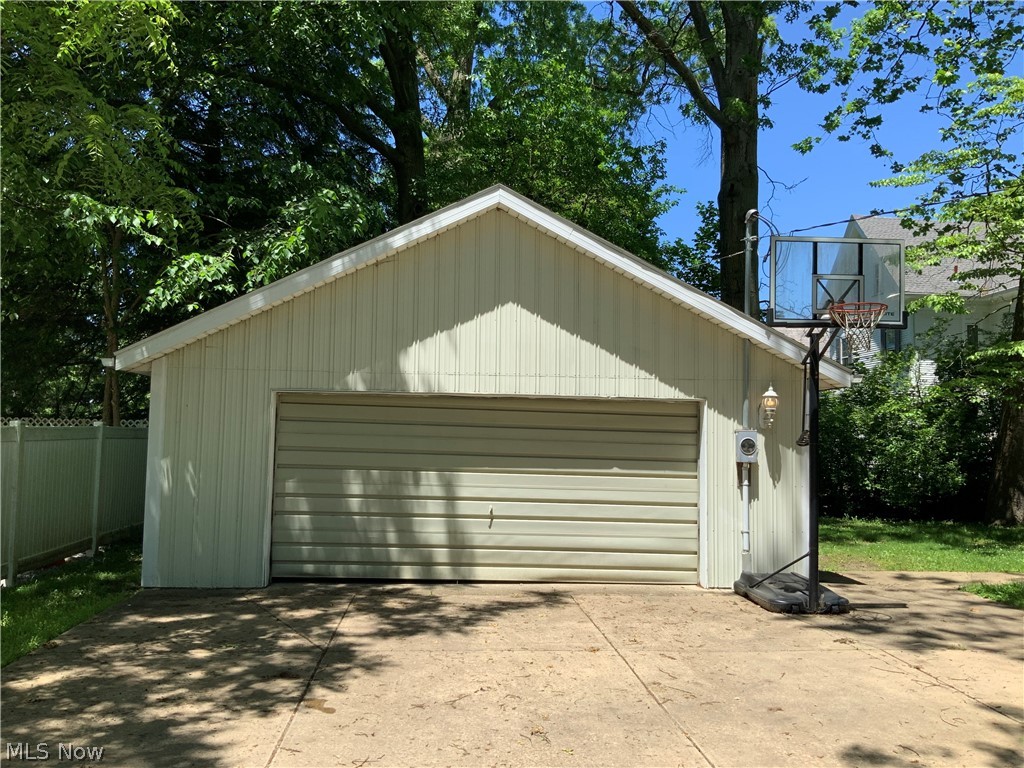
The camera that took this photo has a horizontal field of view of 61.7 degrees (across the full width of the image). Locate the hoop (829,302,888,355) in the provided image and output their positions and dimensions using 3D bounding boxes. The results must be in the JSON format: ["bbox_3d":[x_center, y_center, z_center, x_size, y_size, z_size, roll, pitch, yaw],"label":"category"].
[{"bbox_3d":[3.155,-0.487,7.810,0.490,0.440,0.500,2,-3,-2],"label":"hoop"}]

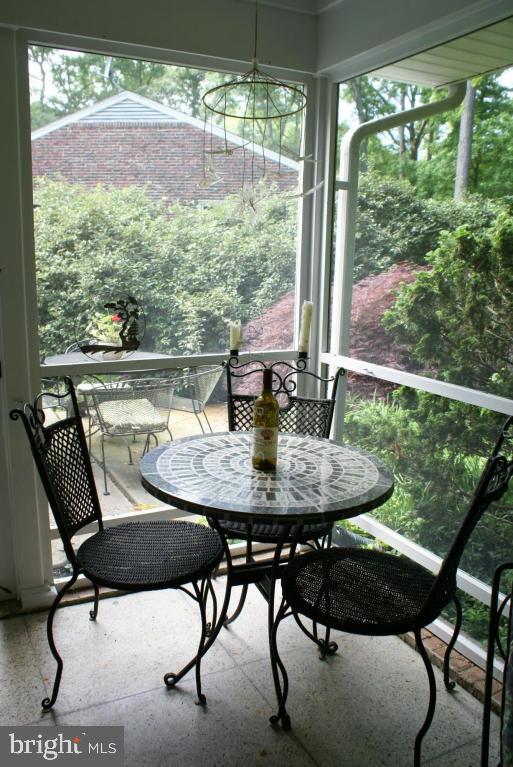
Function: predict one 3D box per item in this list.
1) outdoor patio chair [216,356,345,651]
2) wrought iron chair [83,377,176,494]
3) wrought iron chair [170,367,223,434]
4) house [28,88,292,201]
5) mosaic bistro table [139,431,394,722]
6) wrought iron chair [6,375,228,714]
[{"bbox_3d":[0.072,0.424,2.335,0.480,0.920,0.580,2,11,5],"label":"outdoor patio chair"},{"bbox_3d":[-0.937,0.317,4.860,0.640,0.750,0.670,-4,12,-24],"label":"wrought iron chair"},{"bbox_3d":[-0.625,0.220,5.400,0.670,0.750,0.640,3,11,9],"label":"wrought iron chair"},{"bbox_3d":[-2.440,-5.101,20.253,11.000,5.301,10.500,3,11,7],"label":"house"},{"bbox_3d":[0.018,0.594,2.034,0.768,0.703,0.768,1,11,0],"label":"mosaic bistro table"},{"bbox_3d":[-0.396,0.475,2.033,0.580,0.920,0.480,1,11,2],"label":"wrought iron chair"}]

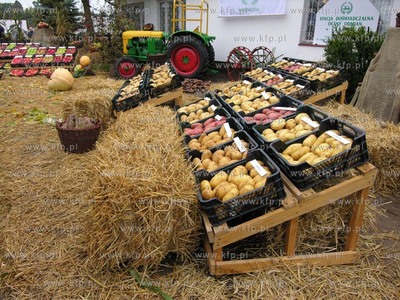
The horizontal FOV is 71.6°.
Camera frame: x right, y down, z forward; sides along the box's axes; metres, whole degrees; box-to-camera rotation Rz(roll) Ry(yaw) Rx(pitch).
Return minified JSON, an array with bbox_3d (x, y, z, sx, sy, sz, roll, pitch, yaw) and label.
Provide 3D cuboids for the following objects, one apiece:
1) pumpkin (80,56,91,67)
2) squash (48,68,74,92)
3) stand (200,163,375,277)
[{"bbox_3d":[-3.634,-2.802,8.800,0.310,0.300,0.310,-2,22,-7],"label":"pumpkin"},{"bbox_3d":[-3.194,-1.629,6.406,0.538,0.491,0.522,-2,22,-7],"label":"squash"},{"bbox_3d":[0.335,0.005,2.337,0.850,0.599,2.006,-2,22,-7],"label":"stand"}]

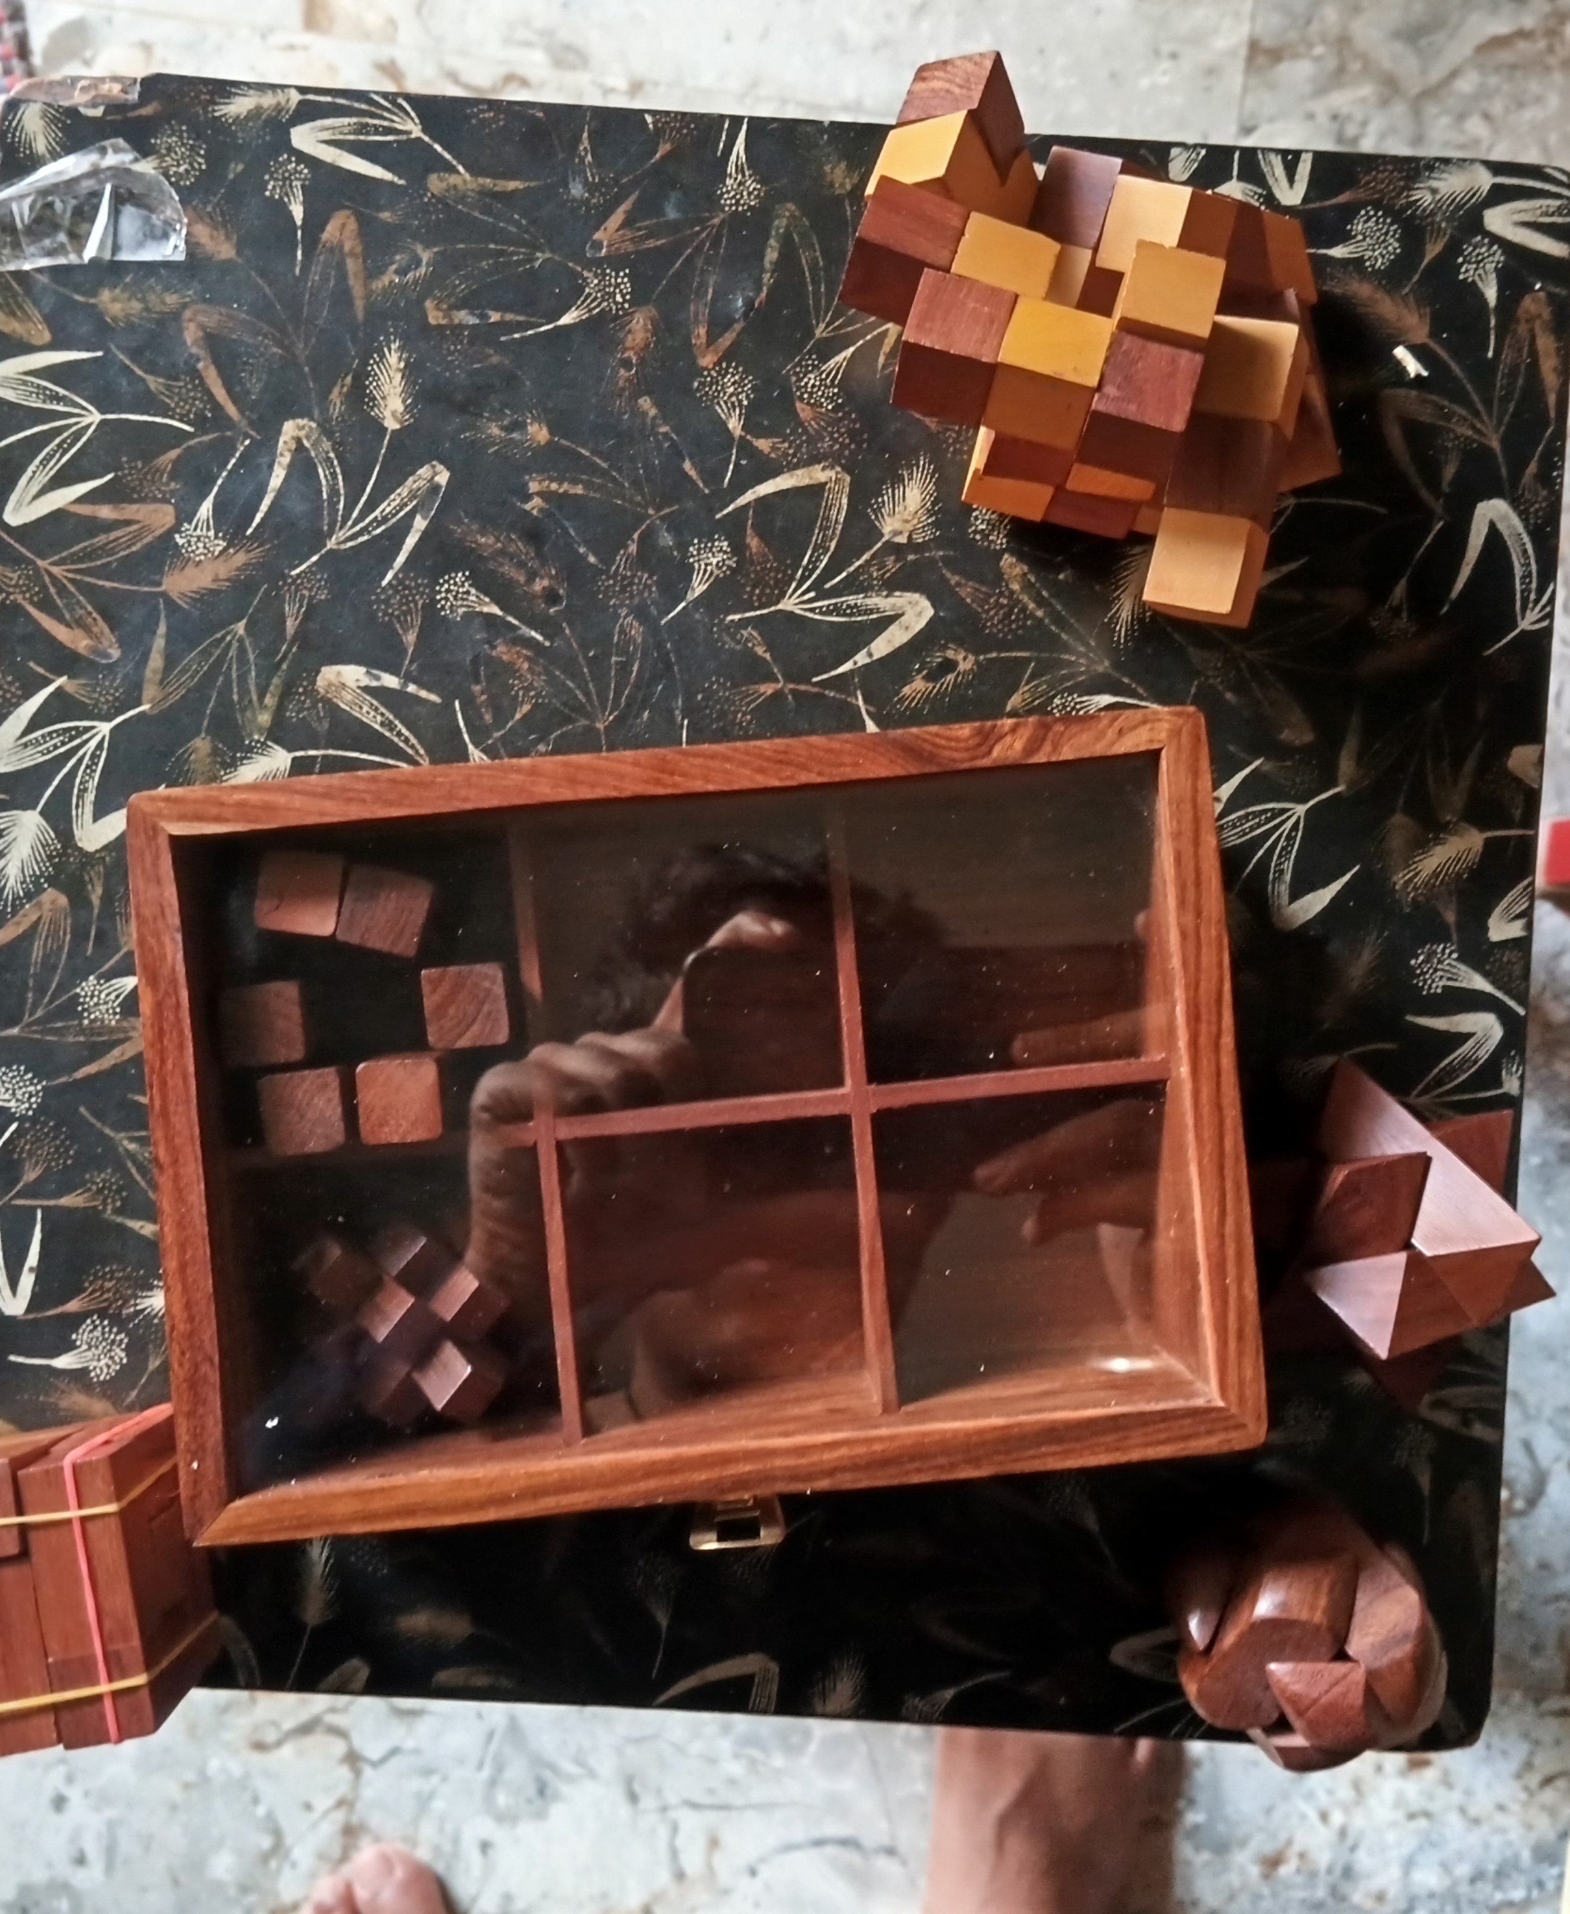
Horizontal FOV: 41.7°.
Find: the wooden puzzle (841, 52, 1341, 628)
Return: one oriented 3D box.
[{"bbox_3d":[0.071,-0.128,0.454,0.118,0.080,0.101,15,89,-1],"label":"wooden puzzle"}]

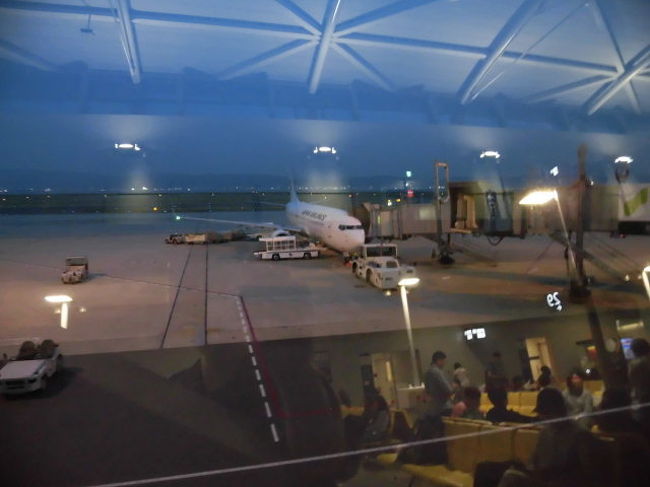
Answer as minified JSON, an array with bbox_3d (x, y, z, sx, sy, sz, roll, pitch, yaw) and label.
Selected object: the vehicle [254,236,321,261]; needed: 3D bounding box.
[{"bbox_3d":[-4.250,0.378,50.697,7.200,2.450,2.100,-2,7,-17],"label":"vehicle"}]

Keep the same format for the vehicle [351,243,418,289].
[{"bbox_3d":[4.850,1.627,38.258,2.850,2.900,7.300,-2,7,-13],"label":"vehicle"}]

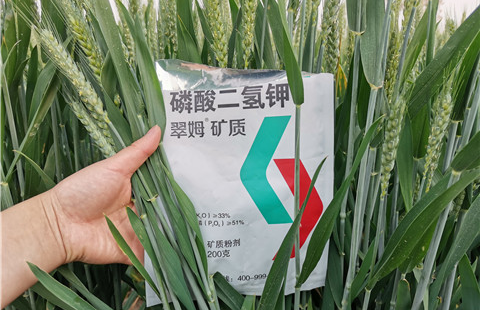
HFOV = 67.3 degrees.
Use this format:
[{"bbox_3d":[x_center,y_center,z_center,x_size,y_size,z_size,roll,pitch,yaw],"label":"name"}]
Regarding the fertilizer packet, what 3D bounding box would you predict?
[{"bbox_3d":[0.000,0.026,0.327,0.160,0.212,0.030,-1,6,-5],"label":"fertilizer packet"}]

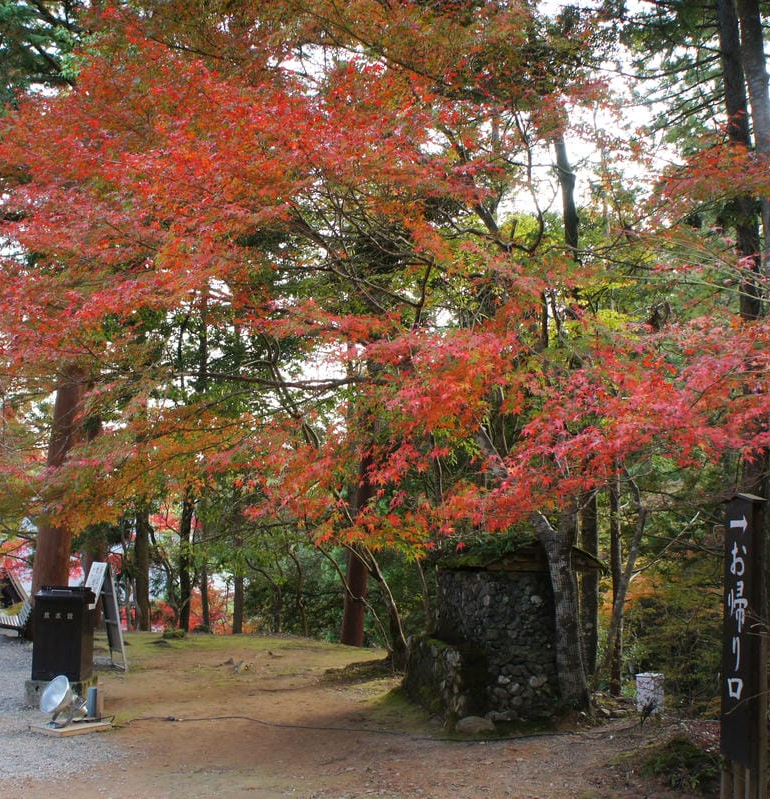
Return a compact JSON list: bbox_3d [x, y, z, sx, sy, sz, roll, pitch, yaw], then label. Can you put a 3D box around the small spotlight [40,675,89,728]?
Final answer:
[{"bbox_3d":[-3.224,3.038,9.050,0.420,0.500,0.470,-7,-11,38],"label":"small spotlight"}]

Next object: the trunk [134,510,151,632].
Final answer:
[{"bbox_3d":[-4.869,3.468,18.291,0.360,2.470,0.330,0,-9,0],"label":"trunk"}]

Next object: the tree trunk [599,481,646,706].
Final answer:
[{"bbox_3d":[2.838,2.259,10.750,0.520,2.600,0.400,0,-9,0],"label":"tree trunk"}]

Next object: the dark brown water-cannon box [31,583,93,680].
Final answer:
[{"bbox_3d":[-3.749,2.759,10.597,0.600,1.030,0.380,-2,-9,10],"label":"dark brown water-cannon box"}]

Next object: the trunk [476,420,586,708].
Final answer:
[{"bbox_3d":[1.625,1.877,10.050,1.200,3.150,0.550,0,-9,0],"label":"trunk"}]

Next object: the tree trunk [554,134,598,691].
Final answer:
[{"bbox_3d":[2.479,0.017,11.765,0.380,7.300,0.350,0,-9,0],"label":"tree trunk"}]

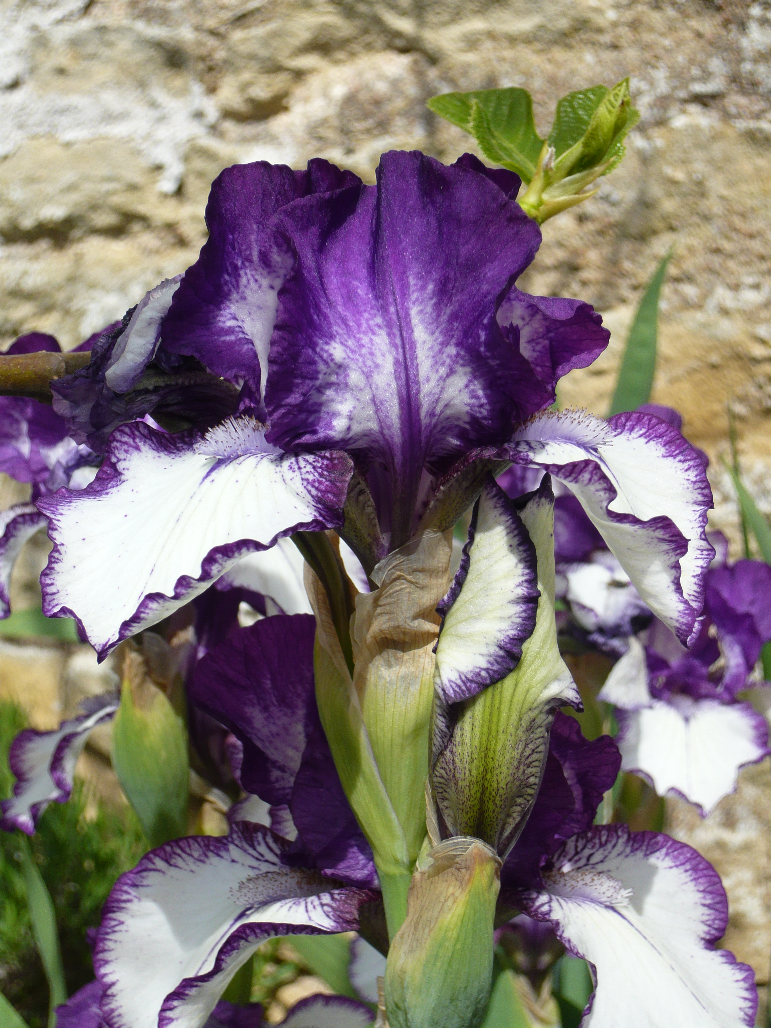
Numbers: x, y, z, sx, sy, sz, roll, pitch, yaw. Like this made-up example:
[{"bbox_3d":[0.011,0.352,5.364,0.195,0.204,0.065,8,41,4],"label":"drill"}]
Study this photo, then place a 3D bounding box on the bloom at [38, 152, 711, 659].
[{"bbox_3d":[-0.003,-0.025,0.390,0.147,0.112,0.135,0,9,0],"label":"bloom"}]

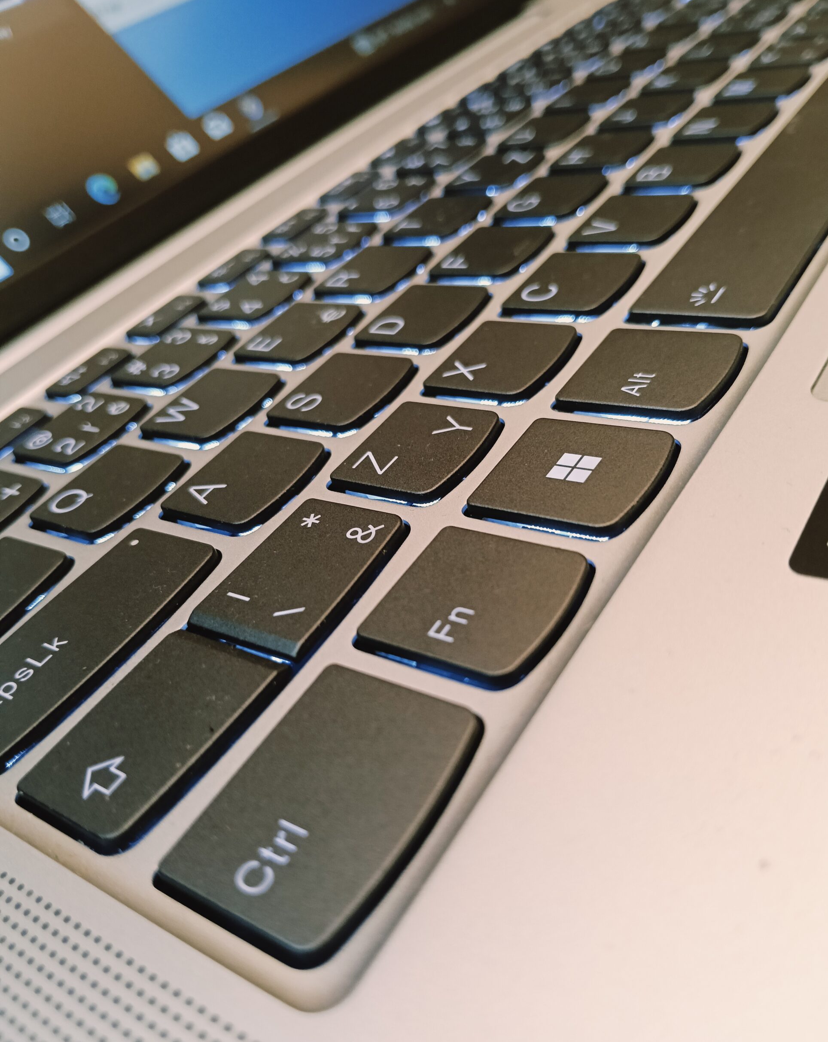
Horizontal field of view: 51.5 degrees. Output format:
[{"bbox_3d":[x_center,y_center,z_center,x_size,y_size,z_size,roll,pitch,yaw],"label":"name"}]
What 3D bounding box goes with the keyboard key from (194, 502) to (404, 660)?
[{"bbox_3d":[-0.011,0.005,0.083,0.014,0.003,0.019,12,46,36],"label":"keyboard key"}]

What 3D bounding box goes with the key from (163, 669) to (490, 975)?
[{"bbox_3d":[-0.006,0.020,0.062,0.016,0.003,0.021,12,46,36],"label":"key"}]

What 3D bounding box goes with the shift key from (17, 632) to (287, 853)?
[{"bbox_3d":[-0.022,0.018,0.072,0.014,0.003,0.019,12,46,36],"label":"shift key"}]

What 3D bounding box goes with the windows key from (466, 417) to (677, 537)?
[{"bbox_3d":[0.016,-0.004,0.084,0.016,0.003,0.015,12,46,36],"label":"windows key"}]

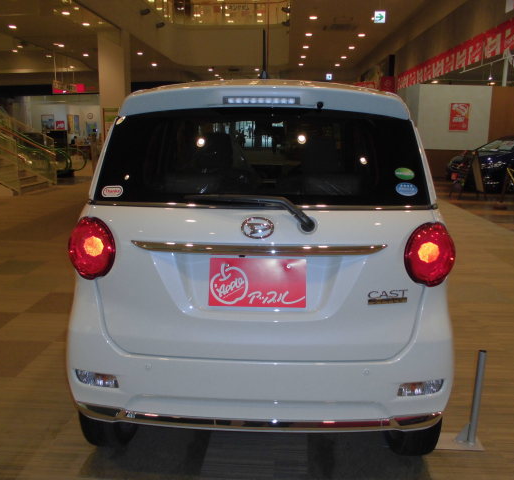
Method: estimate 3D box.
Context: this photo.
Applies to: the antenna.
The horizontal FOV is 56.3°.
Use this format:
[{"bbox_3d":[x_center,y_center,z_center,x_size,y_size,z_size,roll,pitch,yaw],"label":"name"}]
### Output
[{"bbox_3d":[0.031,-0.766,1.984,0.035,0.200,0.110,1,11,2],"label":"antenna"}]

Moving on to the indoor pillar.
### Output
[{"bbox_3d":[-4.409,-4.026,15.234,0.820,4.728,0.820,1,10,0],"label":"indoor pillar"}]

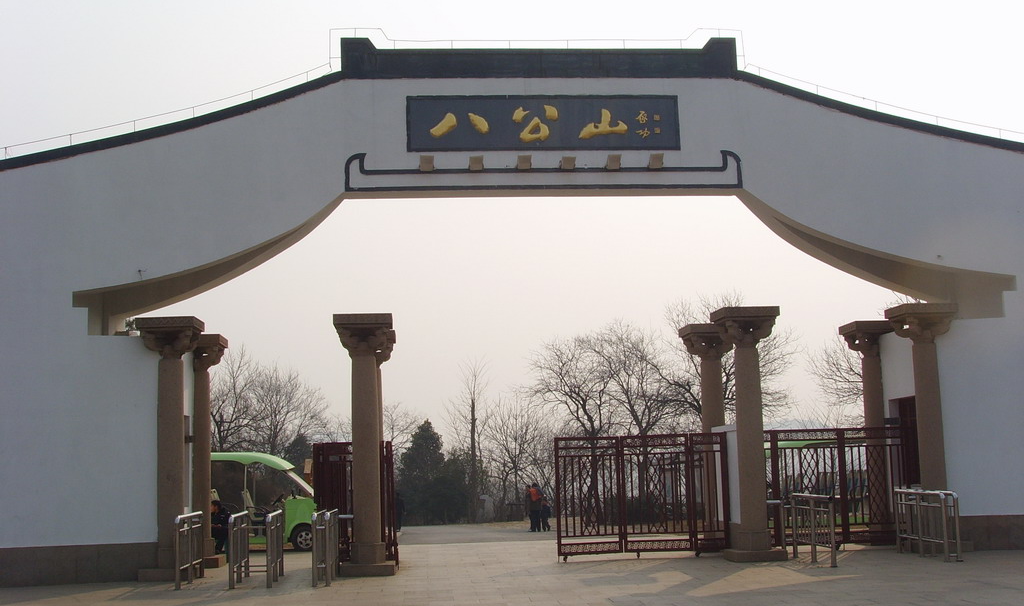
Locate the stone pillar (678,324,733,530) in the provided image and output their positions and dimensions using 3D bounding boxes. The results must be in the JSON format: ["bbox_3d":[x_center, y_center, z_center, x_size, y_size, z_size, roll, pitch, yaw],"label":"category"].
[{"bbox_3d":[3.701,2.443,21.103,0.885,4.020,0.885,-1,-7,-5],"label":"stone pillar"}]

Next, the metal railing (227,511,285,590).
[{"bbox_3d":[-3.929,3.776,17.847,0.635,1.061,1.870,-1,-8,-4],"label":"metal railing"}]

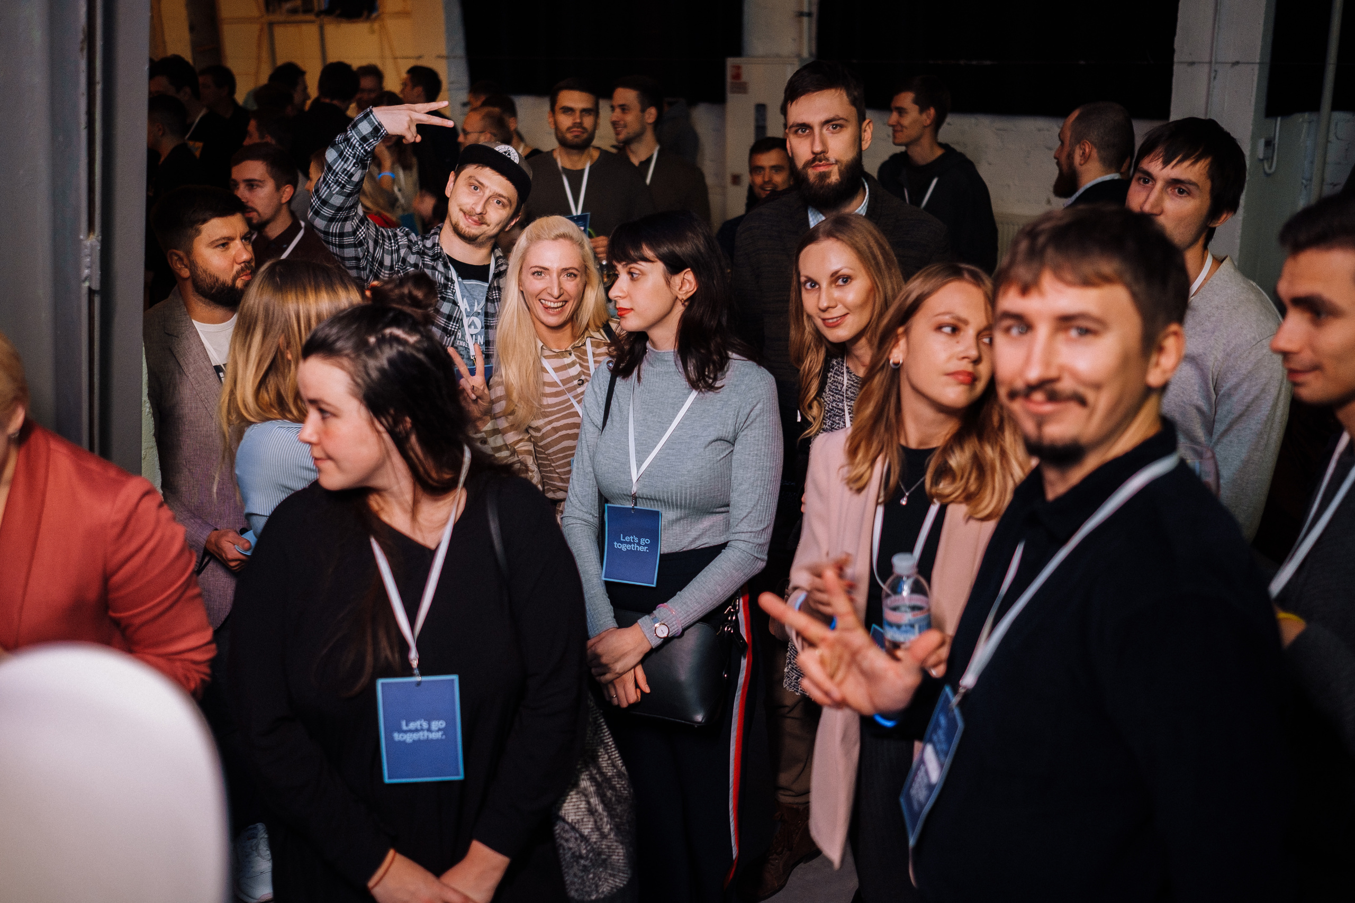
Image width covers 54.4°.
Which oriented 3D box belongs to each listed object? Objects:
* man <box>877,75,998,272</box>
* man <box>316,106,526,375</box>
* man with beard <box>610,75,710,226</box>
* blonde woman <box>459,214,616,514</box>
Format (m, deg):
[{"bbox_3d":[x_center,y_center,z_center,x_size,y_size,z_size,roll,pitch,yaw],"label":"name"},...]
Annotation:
[{"bbox_3d":[0.898,-0.436,4.800,0.320,1.790,0.500,-15,22,-40],"label":"man"},{"bbox_3d":[-0.555,0.070,3.185,0.530,1.770,0.400,-3,17,-8],"label":"man"},{"bbox_3d":[-0.102,-0.441,4.818,0.500,1.800,0.320,10,20,30],"label":"man with beard"},{"bbox_3d":[-0.249,0.272,2.839,0.440,1.580,0.360,-1,17,-3],"label":"blonde woman"}]

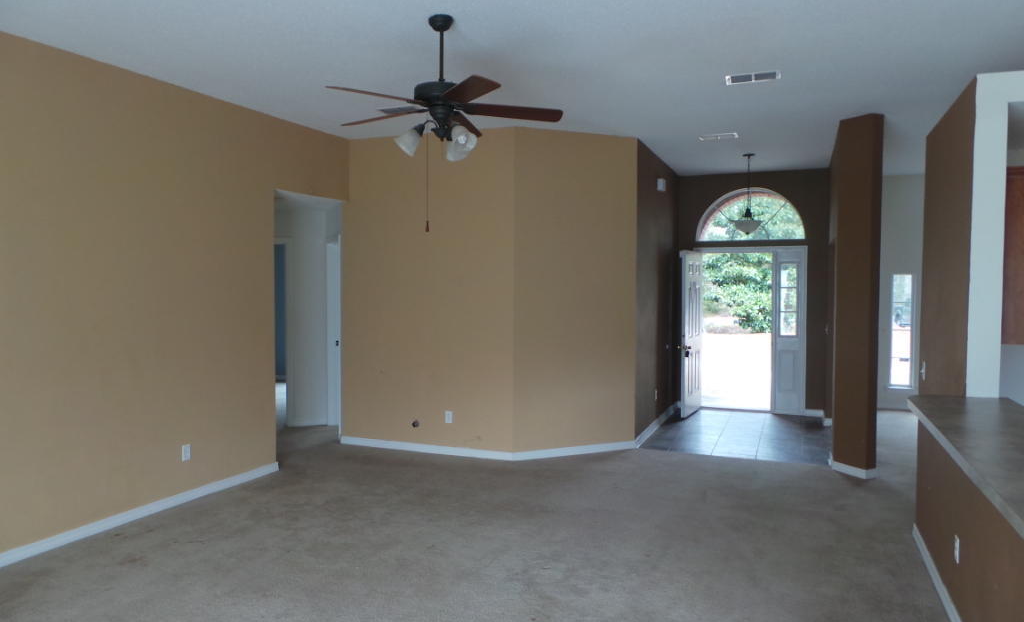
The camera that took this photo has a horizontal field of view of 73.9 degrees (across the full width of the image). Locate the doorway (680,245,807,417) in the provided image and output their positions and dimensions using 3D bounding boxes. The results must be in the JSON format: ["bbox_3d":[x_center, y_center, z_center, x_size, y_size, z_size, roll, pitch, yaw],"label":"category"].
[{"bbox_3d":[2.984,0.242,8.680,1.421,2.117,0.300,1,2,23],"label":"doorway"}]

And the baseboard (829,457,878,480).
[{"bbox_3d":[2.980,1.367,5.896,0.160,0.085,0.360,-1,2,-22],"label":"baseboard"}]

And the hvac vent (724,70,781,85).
[{"bbox_3d":[1.663,-1.602,4.691,0.350,0.030,0.200,1,2,23],"label":"hvac vent"}]

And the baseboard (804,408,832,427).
[{"bbox_3d":[3.689,1.278,8.165,0.320,0.090,0.500,1,2,23],"label":"baseboard"}]

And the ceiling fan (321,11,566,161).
[{"bbox_3d":[-0.376,-1.194,3.637,1.310,0.753,1.310,0,2,0],"label":"ceiling fan"}]

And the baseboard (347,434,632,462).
[{"bbox_3d":[-0.259,1.332,6.581,2.982,0.085,0.604,0,2,2],"label":"baseboard"}]

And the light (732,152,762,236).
[{"bbox_3d":[2.602,-1.276,7.491,0.330,0.865,0.330,1,2,23],"label":"light"}]

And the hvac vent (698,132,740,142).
[{"bbox_3d":[2.004,-1.672,6.579,0.350,0.030,0.200,1,2,23],"label":"hvac vent"}]

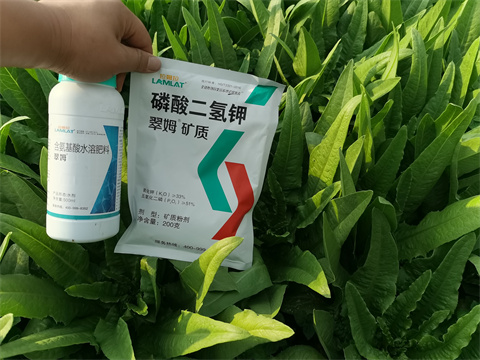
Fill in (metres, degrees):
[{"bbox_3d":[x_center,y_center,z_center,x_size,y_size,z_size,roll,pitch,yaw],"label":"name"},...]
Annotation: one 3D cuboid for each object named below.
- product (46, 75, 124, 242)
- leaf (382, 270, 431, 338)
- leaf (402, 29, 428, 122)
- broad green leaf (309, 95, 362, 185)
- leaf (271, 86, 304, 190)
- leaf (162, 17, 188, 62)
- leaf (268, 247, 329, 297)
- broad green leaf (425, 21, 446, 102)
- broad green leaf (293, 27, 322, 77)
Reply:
[{"bbox_3d":[-0.157,-0.029,0.380,0.071,0.178,0.071,1,7,-23],"label":"product"},{"bbox_3d":[0.210,0.155,0.460,0.034,0.098,0.030,27,17,29],"label":"leaf"},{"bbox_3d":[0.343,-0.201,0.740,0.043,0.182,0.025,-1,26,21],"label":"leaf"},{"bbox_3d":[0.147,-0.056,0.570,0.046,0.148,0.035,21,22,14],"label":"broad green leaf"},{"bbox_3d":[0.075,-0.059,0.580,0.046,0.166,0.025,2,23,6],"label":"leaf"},{"bbox_3d":[-0.151,-0.315,0.850,0.029,0.109,0.025,-24,30,-6],"label":"leaf"},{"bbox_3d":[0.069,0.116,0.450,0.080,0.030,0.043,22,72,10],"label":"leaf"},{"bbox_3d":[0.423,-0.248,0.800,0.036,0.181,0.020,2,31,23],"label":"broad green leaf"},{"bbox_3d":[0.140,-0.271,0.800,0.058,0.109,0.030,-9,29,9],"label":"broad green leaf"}]

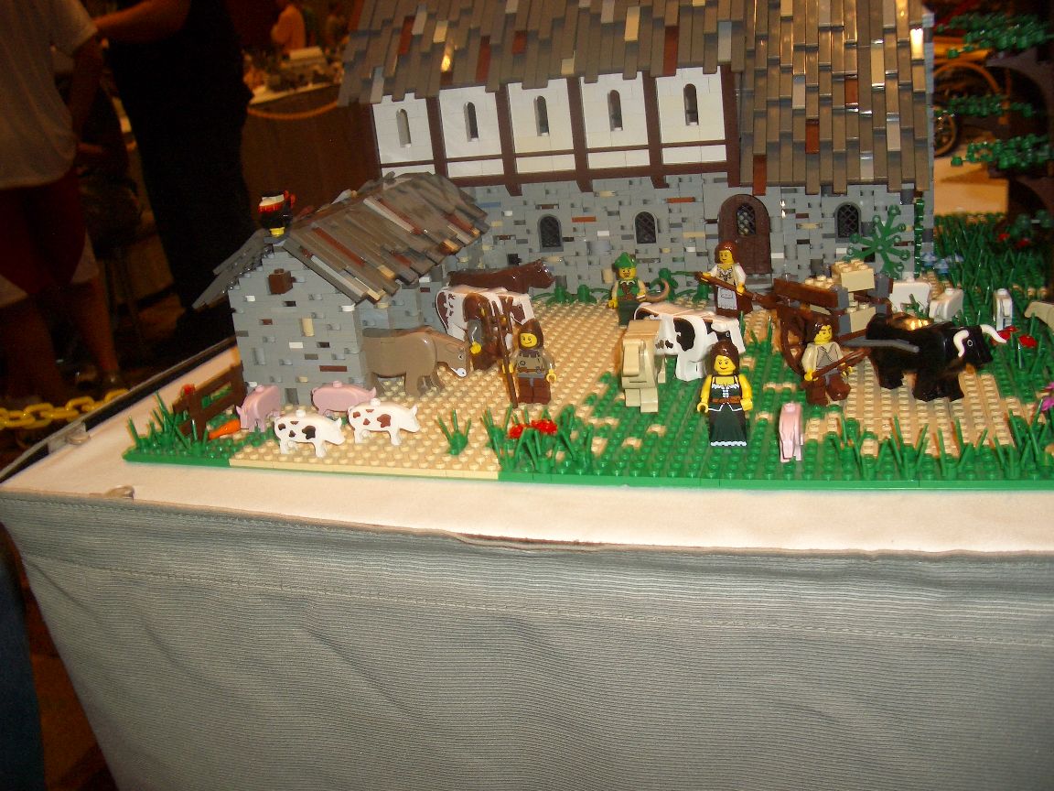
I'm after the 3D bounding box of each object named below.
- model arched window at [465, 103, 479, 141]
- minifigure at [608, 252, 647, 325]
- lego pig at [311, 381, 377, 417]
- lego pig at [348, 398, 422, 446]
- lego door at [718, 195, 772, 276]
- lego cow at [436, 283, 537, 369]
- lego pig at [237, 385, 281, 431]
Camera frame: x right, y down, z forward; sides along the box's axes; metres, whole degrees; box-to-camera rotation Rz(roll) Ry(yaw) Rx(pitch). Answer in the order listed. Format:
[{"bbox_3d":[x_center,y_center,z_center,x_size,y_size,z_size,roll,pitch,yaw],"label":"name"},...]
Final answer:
[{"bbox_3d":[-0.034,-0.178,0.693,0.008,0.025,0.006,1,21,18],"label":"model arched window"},{"bbox_3d":[0.061,-0.064,0.641,0.024,0.043,0.015,1,22,19],"label":"minifigure"},{"bbox_3d":[-0.093,0.002,0.544,0.037,0.021,0.013,5,23,29],"label":"lego pig"},{"bbox_3d":[-0.068,0.012,0.504,0.036,0.021,0.011,1,21,18],"label":"lego pig"},{"bbox_3d":[0.136,-0.100,0.667,0.032,0.051,0.006,0,21,18],"label":"lego door"},{"bbox_3d":[-0.023,-0.046,0.629,0.060,0.035,0.015,9,25,34],"label":"lego cow"},{"bbox_3d":[-0.135,0.006,0.538,0.010,0.021,0.033,-3,20,11],"label":"lego pig"}]

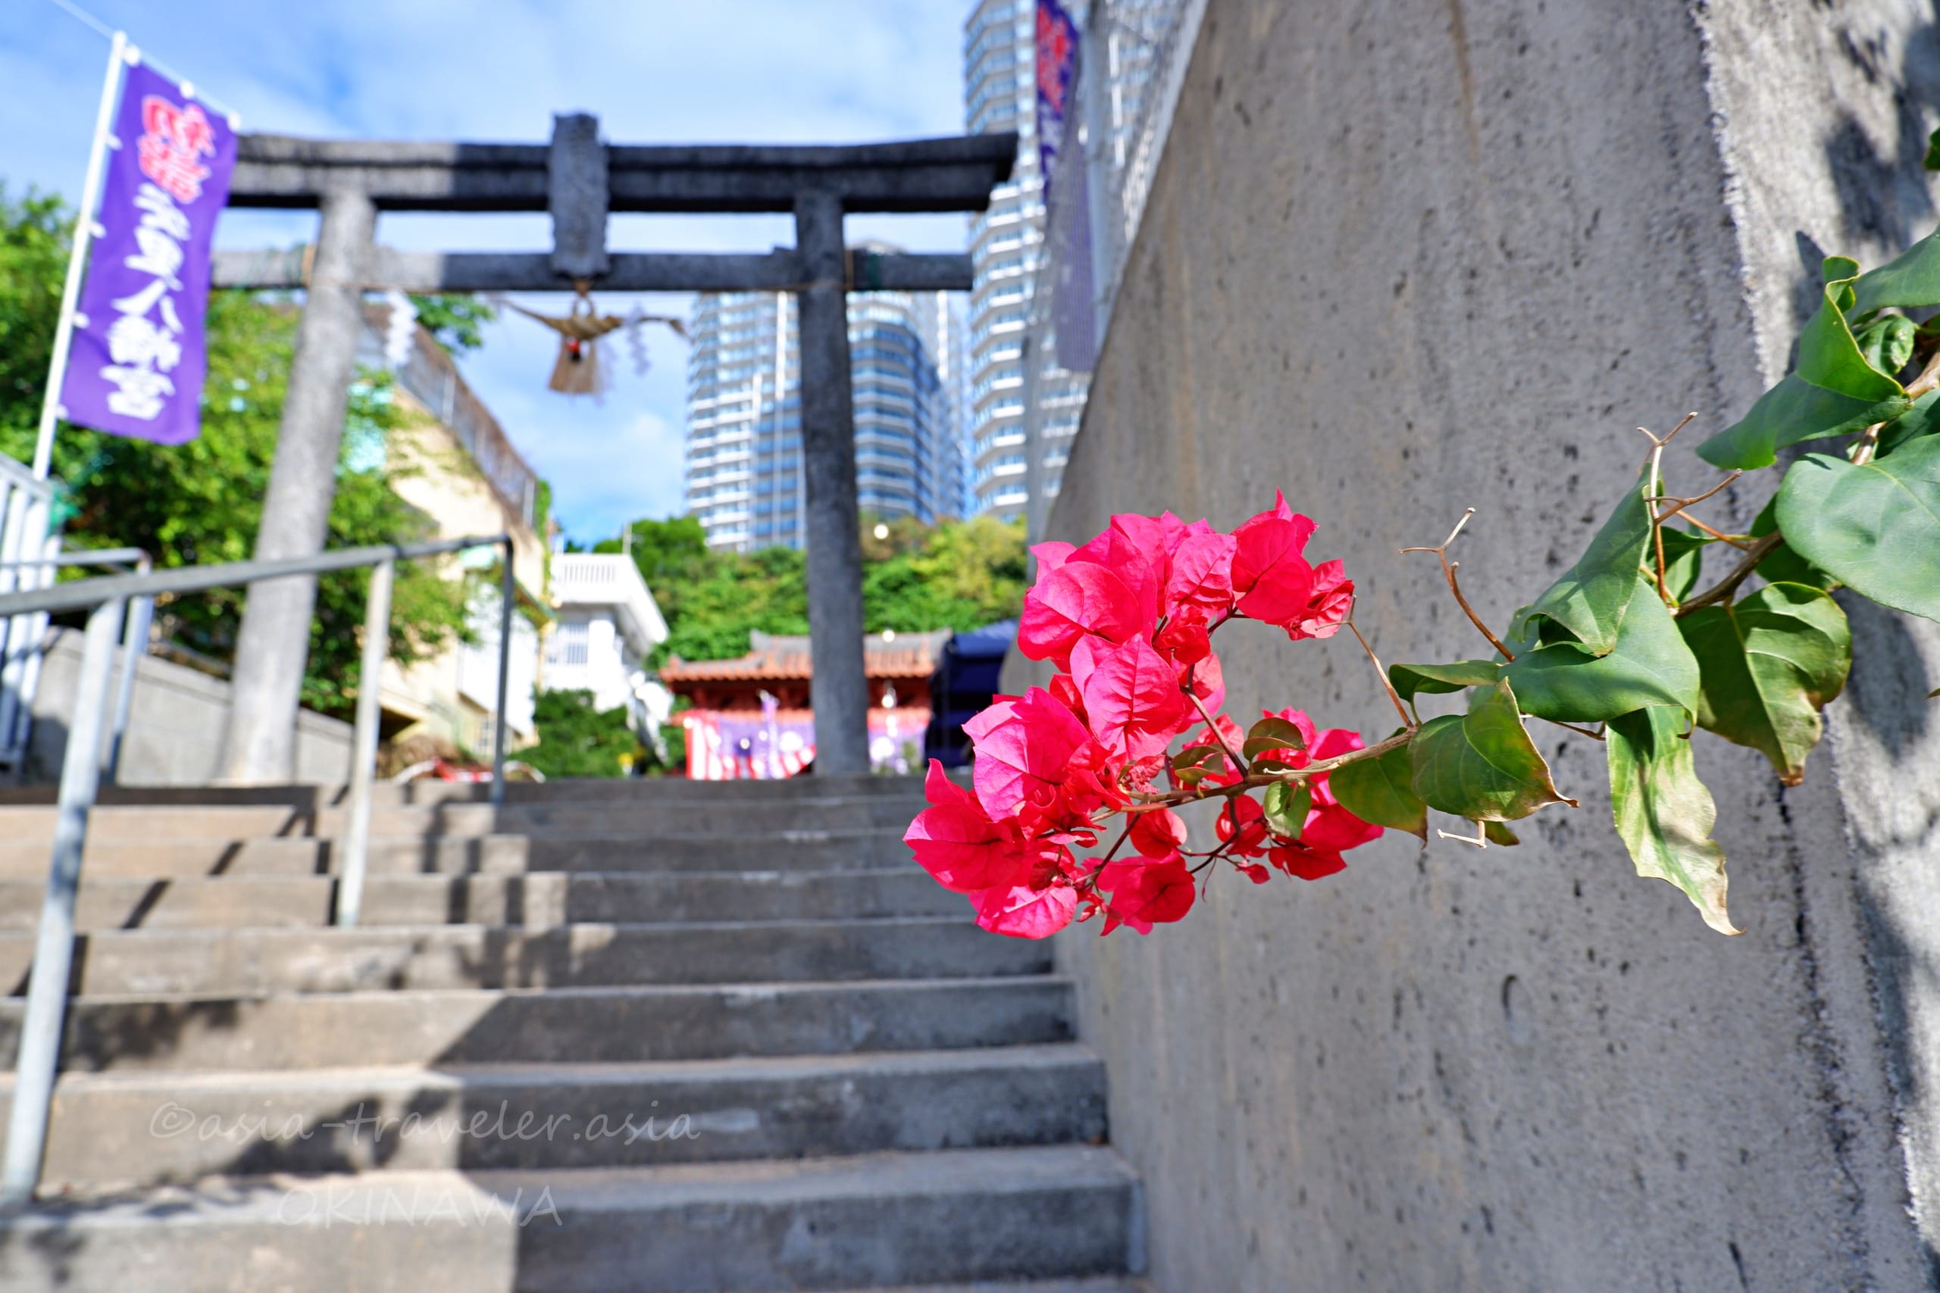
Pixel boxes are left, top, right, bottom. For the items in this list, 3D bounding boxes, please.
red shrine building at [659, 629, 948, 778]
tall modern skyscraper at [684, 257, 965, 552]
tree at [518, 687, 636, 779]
[{"bbox_3d":[-2.542,2.324,26.430,7.000,5.500,5.800,-1,-13,-2],"label":"red shrine building"},{"bbox_3d":[-22.955,-7.539,198.450,33.000,101.500,33.000,-5,-13,18],"label":"tall modern skyscraper"},{"bbox_3d":[-5.988,2.184,18.994,1.900,3.000,1.800,-1,-13,-3],"label":"tree"}]

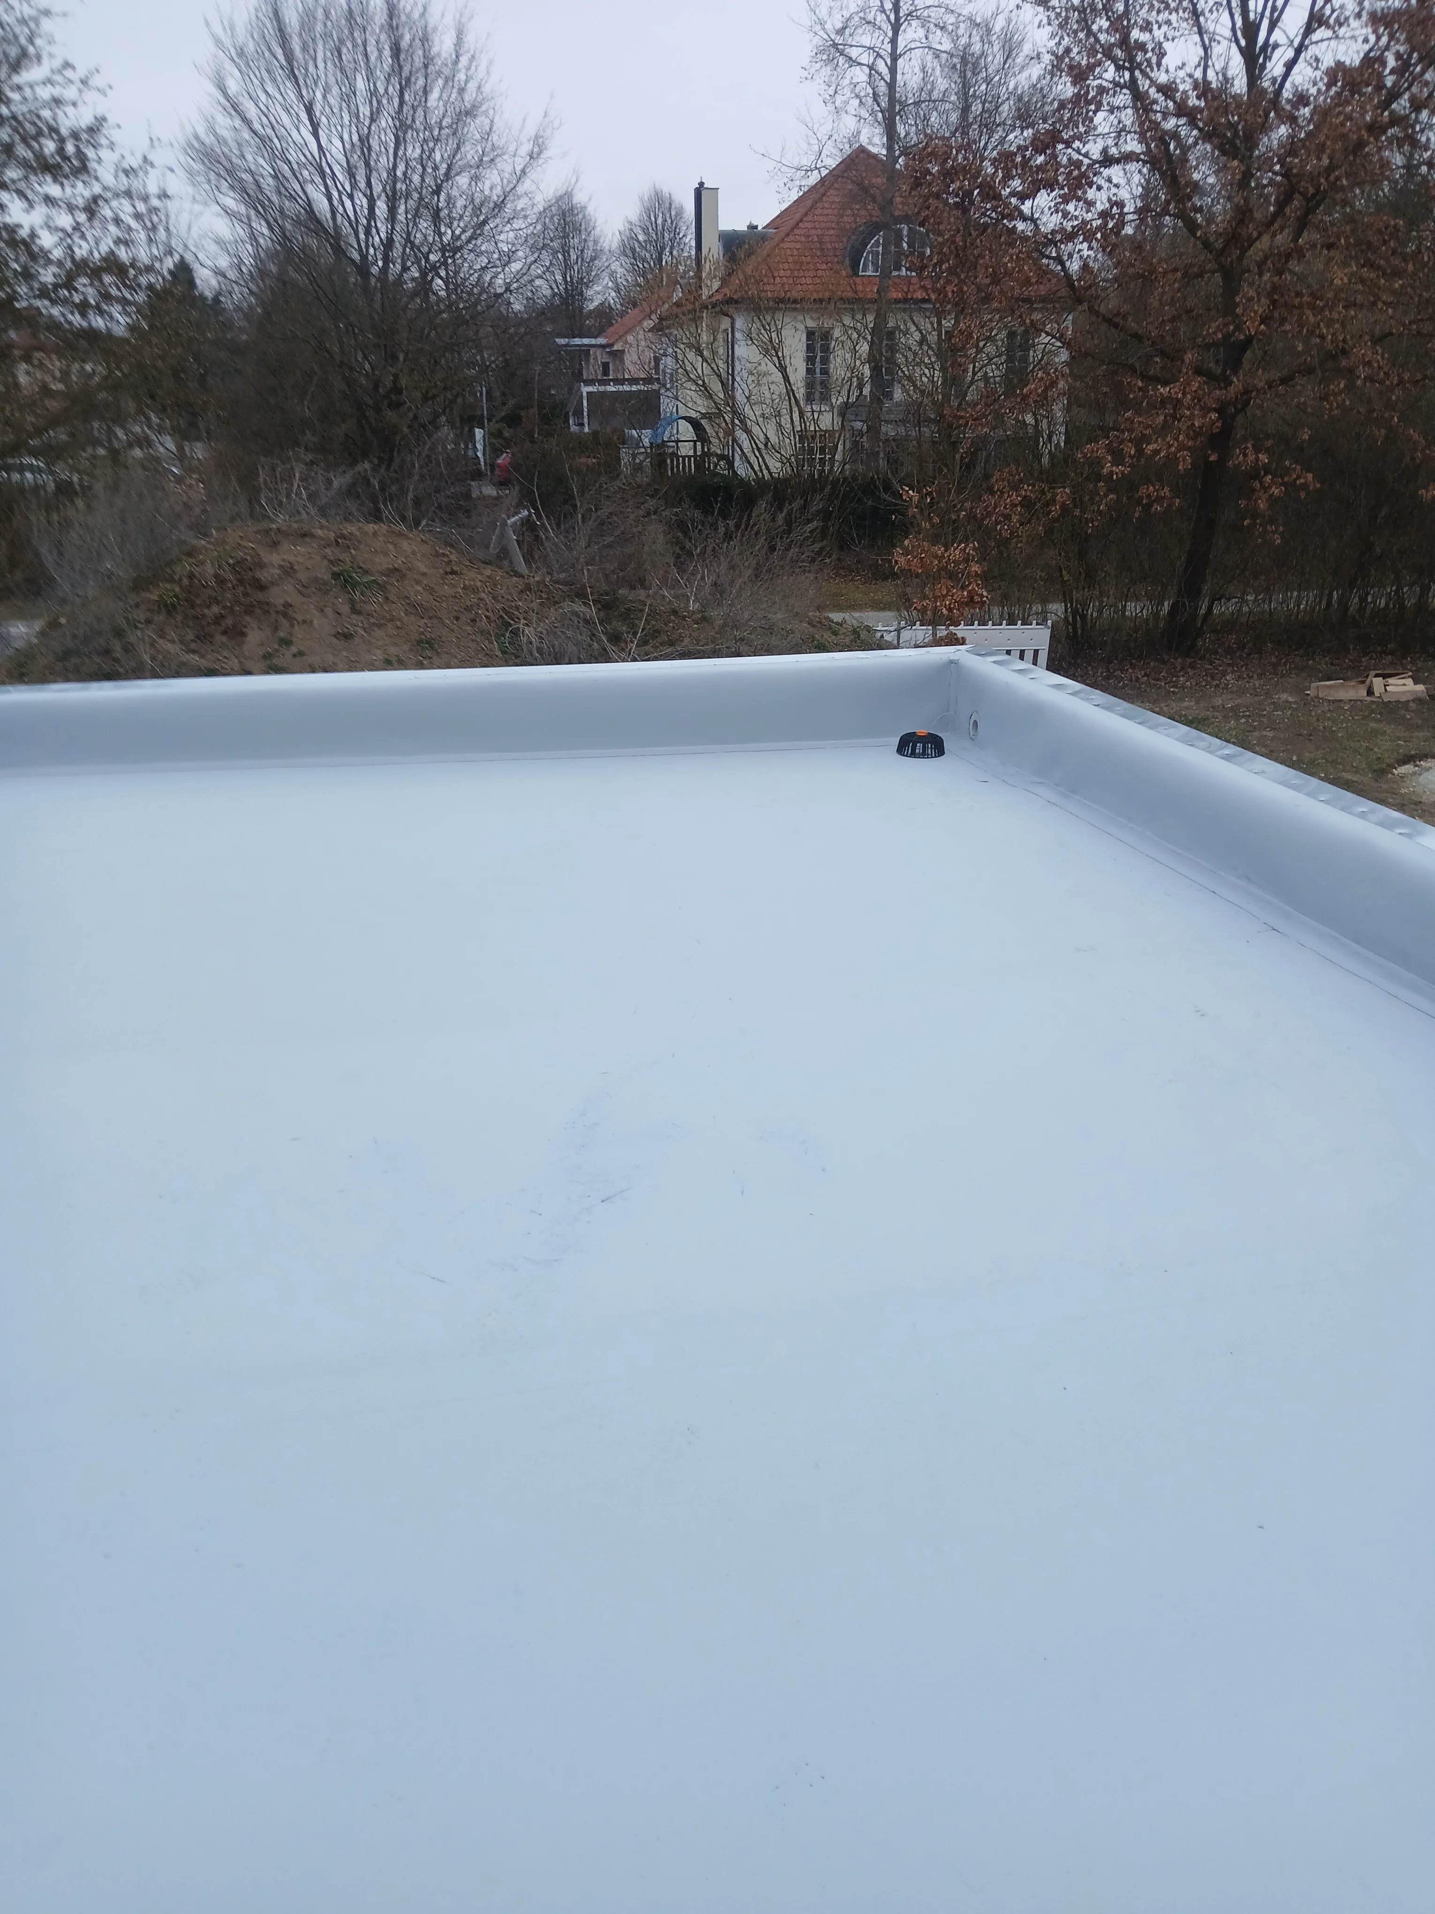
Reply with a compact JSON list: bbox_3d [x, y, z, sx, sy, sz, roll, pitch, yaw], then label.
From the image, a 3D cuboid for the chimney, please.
[{"bbox_3d":[-0.309,-21.569,43.130,0.510,2.962,0.800,-6,22,-16],"label":"chimney"}]

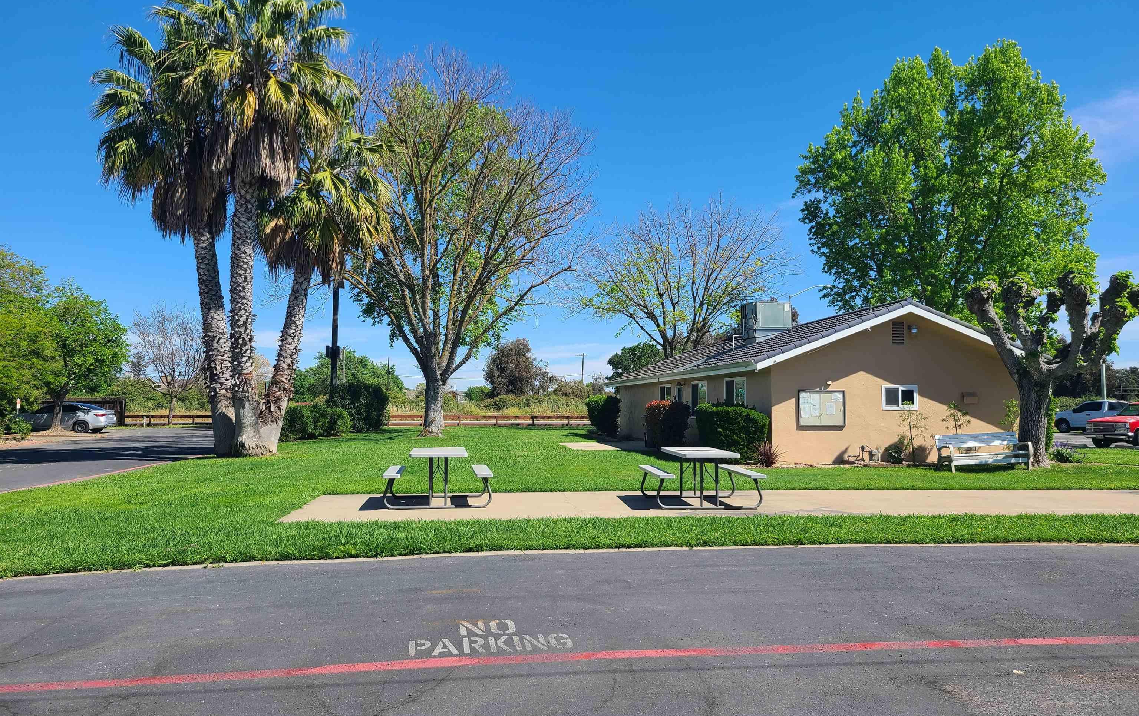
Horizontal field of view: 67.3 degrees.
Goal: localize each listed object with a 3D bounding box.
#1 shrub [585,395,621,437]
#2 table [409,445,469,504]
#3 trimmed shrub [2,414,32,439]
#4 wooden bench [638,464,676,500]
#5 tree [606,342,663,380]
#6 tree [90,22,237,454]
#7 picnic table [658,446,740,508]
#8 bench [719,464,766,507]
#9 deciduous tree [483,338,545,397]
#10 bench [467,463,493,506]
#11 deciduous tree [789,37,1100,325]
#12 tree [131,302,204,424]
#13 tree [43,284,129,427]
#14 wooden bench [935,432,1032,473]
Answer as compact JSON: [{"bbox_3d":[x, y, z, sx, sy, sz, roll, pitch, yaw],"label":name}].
[{"bbox_3d":[1.455,2.490,36.819,1.571,1.877,1.500,0,-3,0],"label":"shrub"},{"bbox_3d":[-1.890,1.722,12.392,0.765,0.745,1.830,1,-3,-8],"label":"table"},{"bbox_3d":[-21.008,2.619,32.502,1.184,1.010,1.100,0,-3,0],"label":"trimmed shrub"},{"bbox_3d":[1.287,1.870,12.416,0.273,0.472,1.851,0,-3,-4],"label":"wooden bench"},{"bbox_3d":[4.446,1.712,56.992,3.972,5.632,4.300,0,-3,0],"label":"tree"},{"bbox_3d":[-11.461,-3.564,24.824,4.150,12.658,3.944,2,-3,-25],"label":"tree"},{"bbox_3d":[1.851,1.707,12.257,0.765,0.745,1.830,0,-3,-4],"label":"picnic table"},{"bbox_3d":[2.457,1.849,12.289,0.260,0.469,1.830,0,-3,-4],"label":"bench"},{"bbox_3d":[-5.731,2.108,89.074,6.378,8.410,6.261,0,-3,-4],"label":"deciduous tree"},{"bbox_3d":[-1.302,1.872,12.509,0.273,0.472,1.851,1,-3,-8],"label":"bench"},{"bbox_3d":[17.904,-5.759,40.353,13.168,18.822,12.469,-1,-3,24],"label":"deciduous tree"},{"bbox_3d":[-27.520,0.388,58.762,4.533,8.458,4.215,2,-3,-25],"label":"tree"},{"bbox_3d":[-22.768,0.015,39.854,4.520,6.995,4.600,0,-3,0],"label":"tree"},{"bbox_3d":[9.003,2.045,18.655,1.943,0.830,0.668,1,-3,-11],"label":"wooden bench"}]

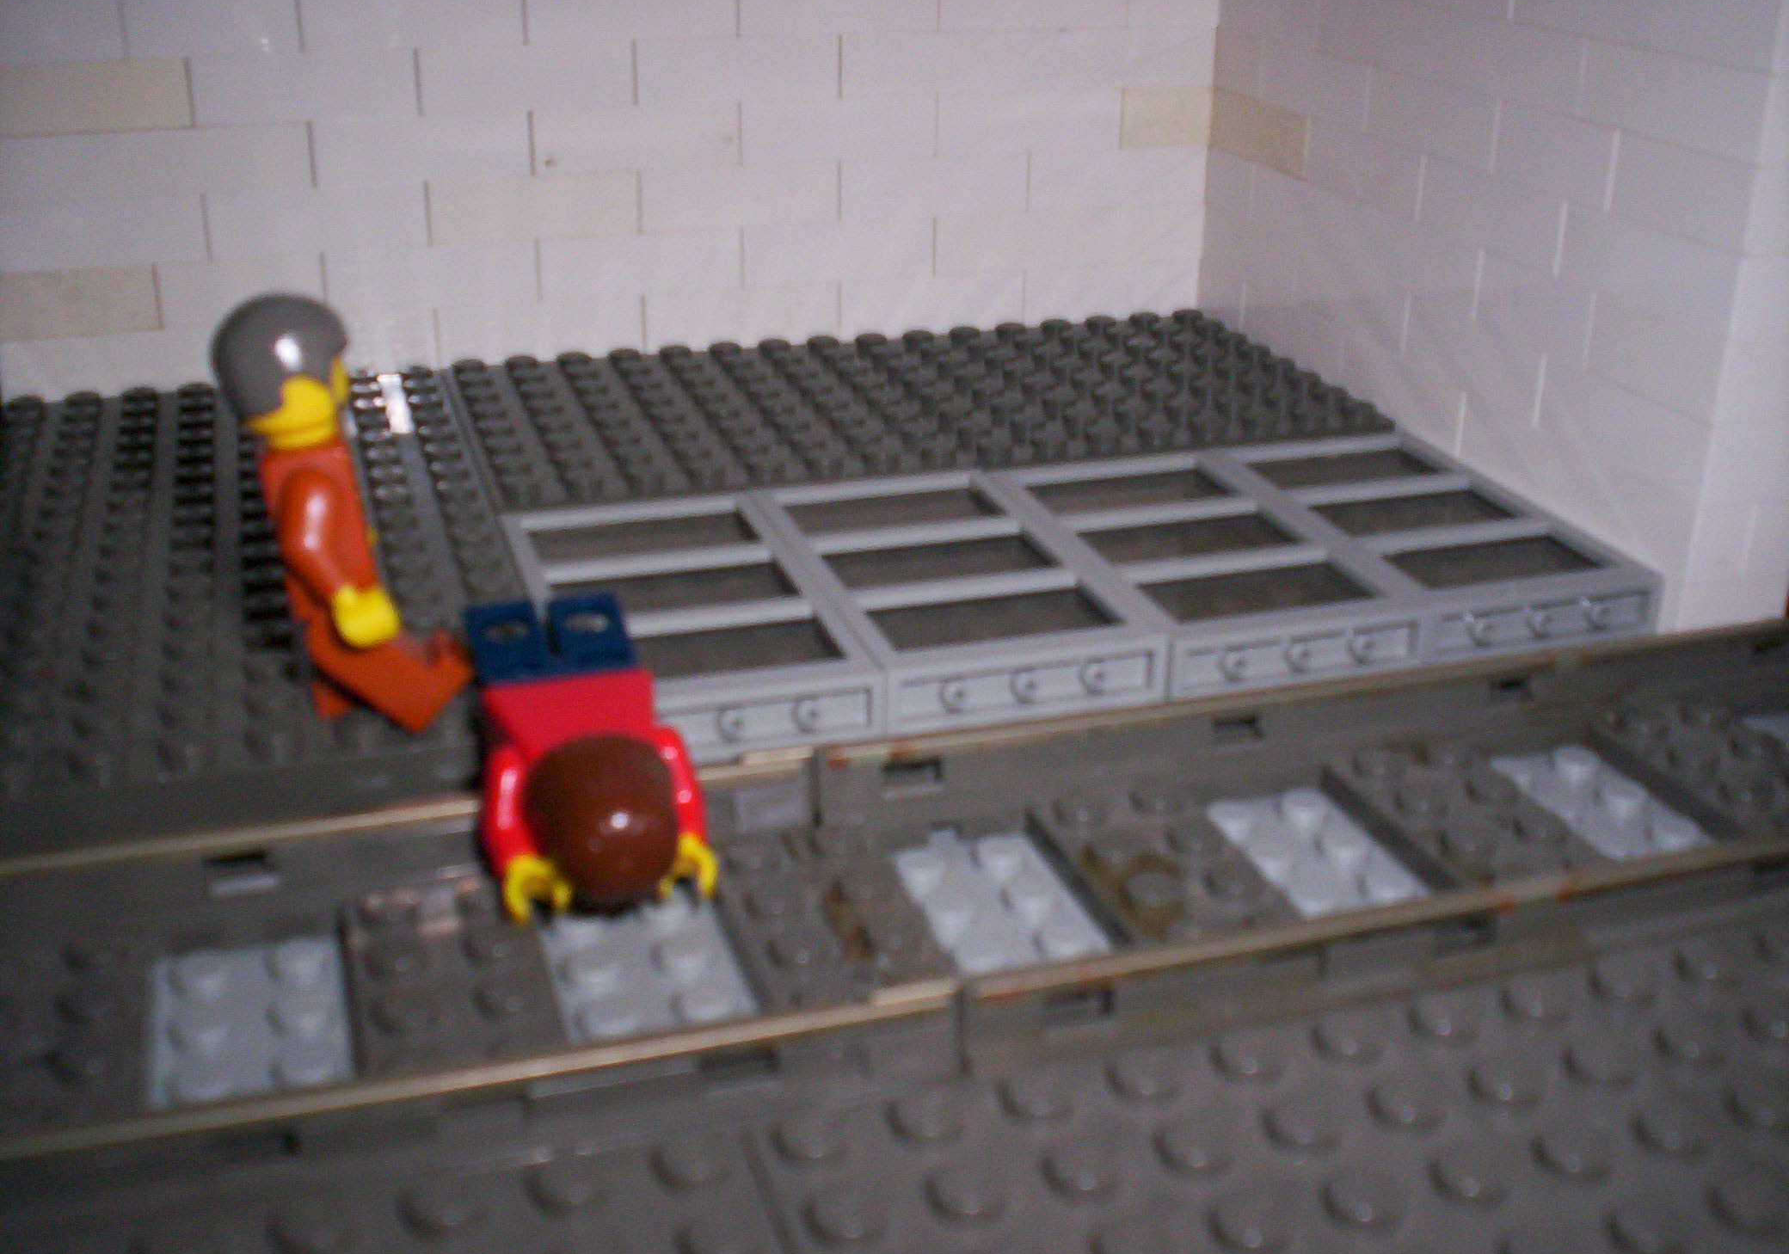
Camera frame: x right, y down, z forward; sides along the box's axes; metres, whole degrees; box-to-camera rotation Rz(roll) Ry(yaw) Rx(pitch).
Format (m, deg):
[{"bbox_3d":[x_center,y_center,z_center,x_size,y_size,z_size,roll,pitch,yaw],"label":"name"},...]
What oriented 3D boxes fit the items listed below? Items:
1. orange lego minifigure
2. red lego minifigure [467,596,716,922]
[{"bbox_3d":[-0.049,-0.011,0.175,0.019,0.041,0.022,-8,24,-7],"label":"orange lego minifigure"},{"bbox_3d":[-0.029,0.012,0.173,0.022,0.018,0.040,-6,33,-18],"label":"red lego minifigure"}]

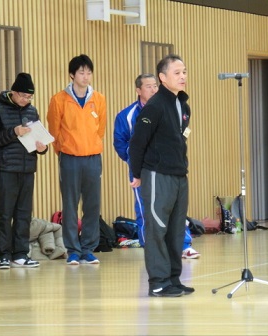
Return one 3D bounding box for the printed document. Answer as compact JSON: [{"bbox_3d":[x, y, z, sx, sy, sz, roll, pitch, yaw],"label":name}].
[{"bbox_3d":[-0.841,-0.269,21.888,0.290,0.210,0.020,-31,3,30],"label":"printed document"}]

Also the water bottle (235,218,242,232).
[{"bbox_3d":[1.253,0.689,30.346,0.070,0.162,0.070,-2,0,0],"label":"water bottle"}]

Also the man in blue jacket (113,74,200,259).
[{"bbox_3d":[0.219,-0.028,23.510,0.580,1.678,0.480,-2,1,-43],"label":"man in blue jacket"}]

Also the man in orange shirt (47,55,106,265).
[{"bbox_3d":[-0.506,-0.083,22.229,0.530,1.815,0.360,-2,0,-14],"label":"man in orange shirt"}]

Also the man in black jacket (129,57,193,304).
[{"bbox_3d":[0.194,0.040,17.642,0.400,1.659,0.520,-1,0,31],"label":"man in black jacket"}]

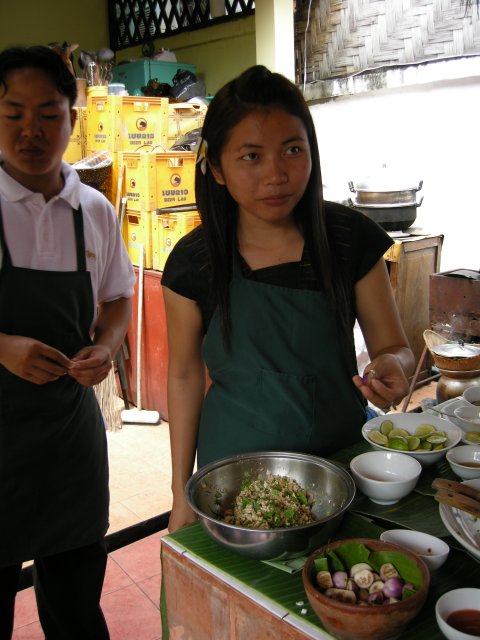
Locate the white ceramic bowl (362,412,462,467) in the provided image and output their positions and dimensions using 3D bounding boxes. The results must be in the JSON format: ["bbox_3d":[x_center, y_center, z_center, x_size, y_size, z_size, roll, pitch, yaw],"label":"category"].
[{"bbox_3d":[0.326,0.237,1.270,0.186,0.052,0.186,0,14,0],"label":"white ceramic bowl"}]

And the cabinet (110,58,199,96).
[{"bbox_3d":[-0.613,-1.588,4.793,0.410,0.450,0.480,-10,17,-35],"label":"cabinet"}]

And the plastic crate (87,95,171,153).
[{"bbox_3d":[-0.693,-1.206,4.125,0.400,0.322,0.293,-13,19,-42],"label":"plastic crate"}]

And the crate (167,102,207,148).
[{"bbox_3d":[-0.341,-1.240,4.390,0.310,0.320,0.390,-1,14,-5],"label":"crate"}]

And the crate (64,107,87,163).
[{"bbox_3d":[-1.006,-1.194,4.298,0.310,0.320,0.380,-3,14,-11],"label":"crate"}]

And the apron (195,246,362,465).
[{"bbox_3d":[0.079,0.218,1.218,0.320,0.760,0.220,-3,14,-10],"label":"apron"}]

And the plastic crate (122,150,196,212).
[{"bbox_3d":[-0.471,-0.827,3.923,0.400,0.322,0.293,-14,19,-43],"label":"plastic crate"}]

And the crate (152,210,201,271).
[{"bbox_3d":[-0.245,-0.453,3.757,0.400,0.322,0.293,-13,19,-41],"label":"crate"}]

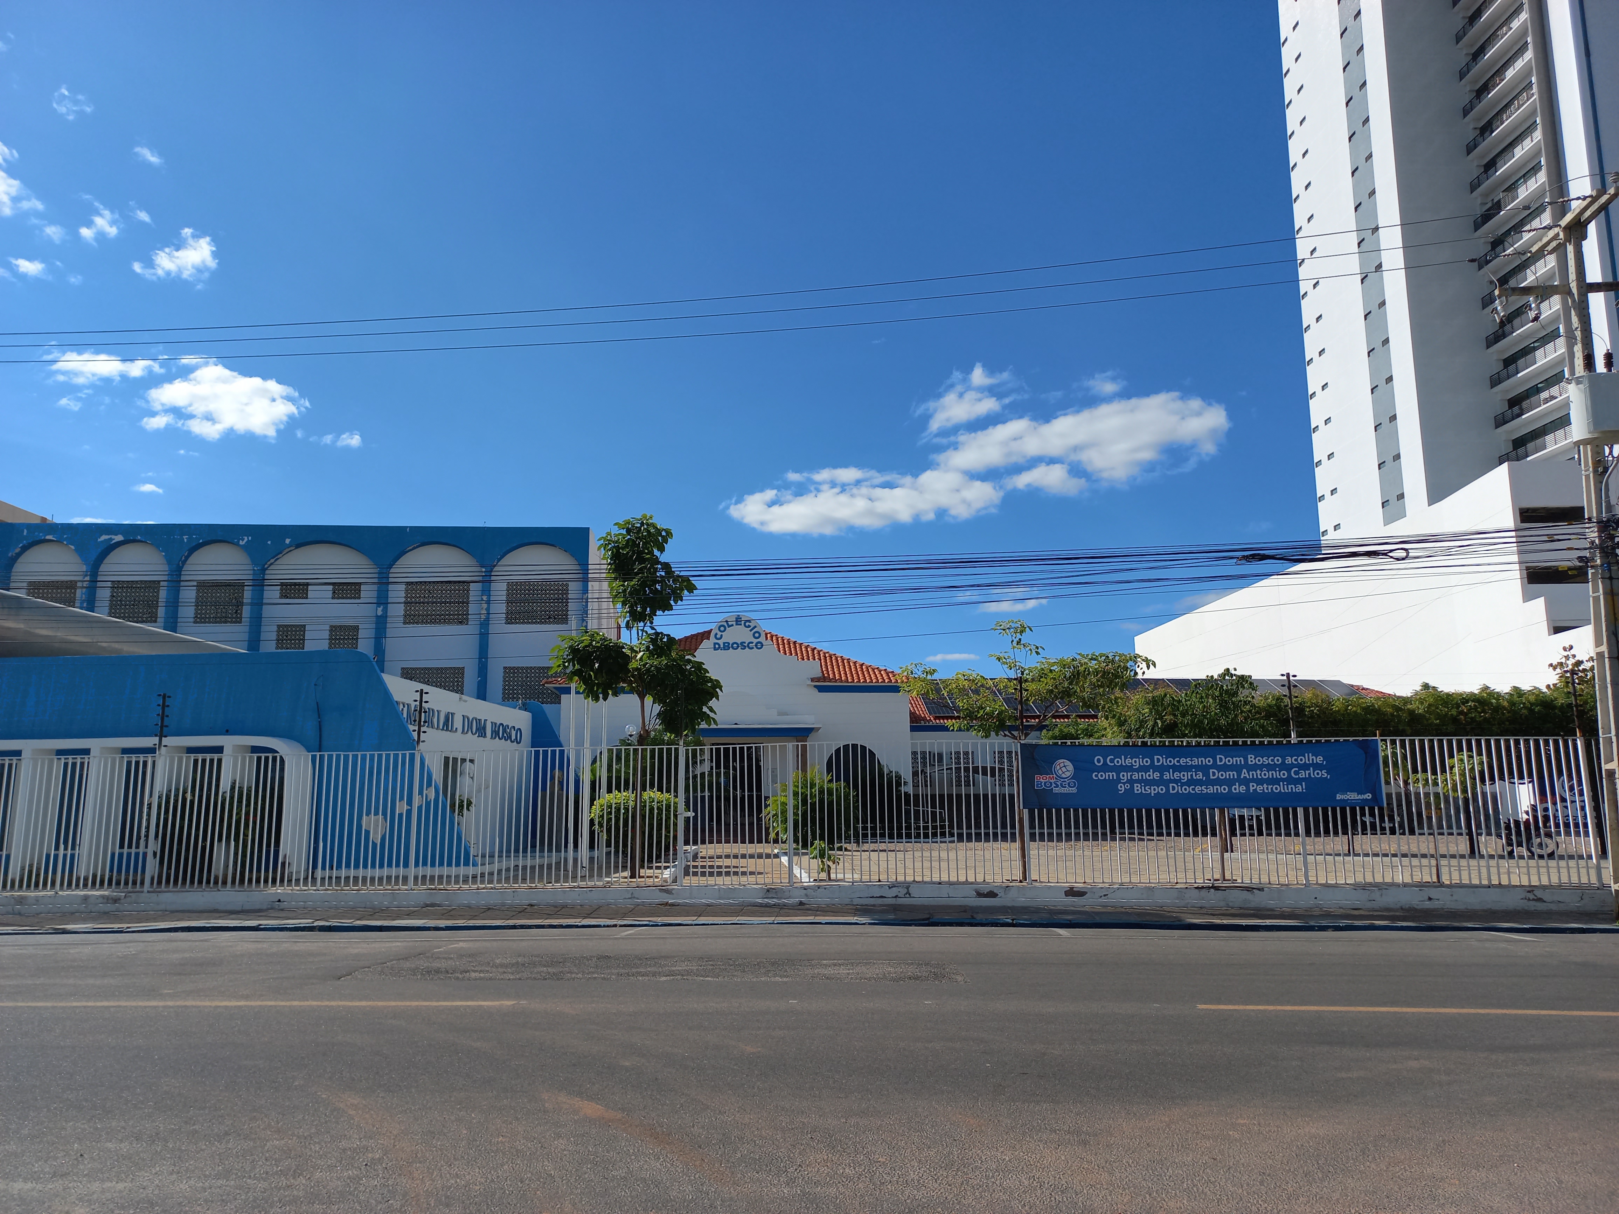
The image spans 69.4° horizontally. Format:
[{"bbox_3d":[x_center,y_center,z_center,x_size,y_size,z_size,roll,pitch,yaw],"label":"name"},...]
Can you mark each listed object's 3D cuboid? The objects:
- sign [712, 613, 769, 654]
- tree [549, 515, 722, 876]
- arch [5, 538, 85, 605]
[{"bbox_3d":[-2.165,0.805,36.382,1.771,1.273,0.150,0,-10,0],"label":"sign"},{"bbox_3d":[-2.956,1.431,19.945,2.954,6.159,2.700,0,-10,0],"label":"tree"},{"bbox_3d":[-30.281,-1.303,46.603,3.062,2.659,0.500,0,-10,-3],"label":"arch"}]

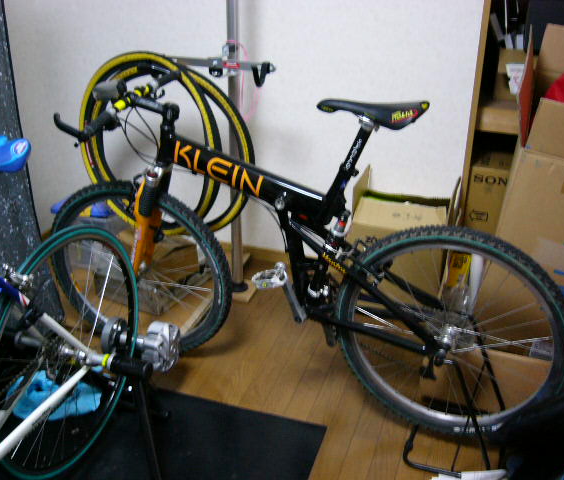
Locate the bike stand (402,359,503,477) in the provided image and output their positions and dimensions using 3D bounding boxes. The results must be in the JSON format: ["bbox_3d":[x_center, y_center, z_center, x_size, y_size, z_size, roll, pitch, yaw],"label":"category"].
[{"bbox_3d":[0.525,0.438,1.845,0.280,0.352,0.320,10,26,21],"label":"bike stand"}]

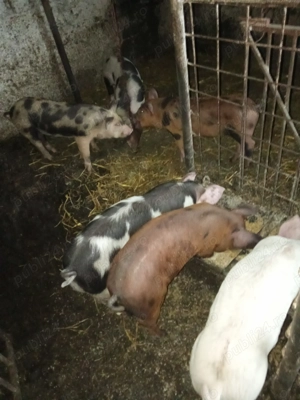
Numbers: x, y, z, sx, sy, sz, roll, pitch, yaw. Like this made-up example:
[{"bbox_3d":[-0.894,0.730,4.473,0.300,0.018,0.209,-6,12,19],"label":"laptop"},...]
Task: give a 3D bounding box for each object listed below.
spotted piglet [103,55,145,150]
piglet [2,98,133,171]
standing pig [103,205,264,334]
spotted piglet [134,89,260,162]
[{"bbox_3d":[-0.223,-0.829,2.701,0.258,0.456,0.930,-16,41,-4],"label":"spotted piglet"},{"bbox_3d":[-0.574,-0.463,2.362,0.922,0.469,0.245,10,46,23],"label":"piglet"},{"bbox_3d":[0.188,0.256,1.390,0.788,0.456,0.252,-31,45,-21],"label":"standing pig"},{"bbox_3d":[0.279,-0.458,2.153,0.831,0.476,0.238,4,44,17],"label":"spotted piglet"}]

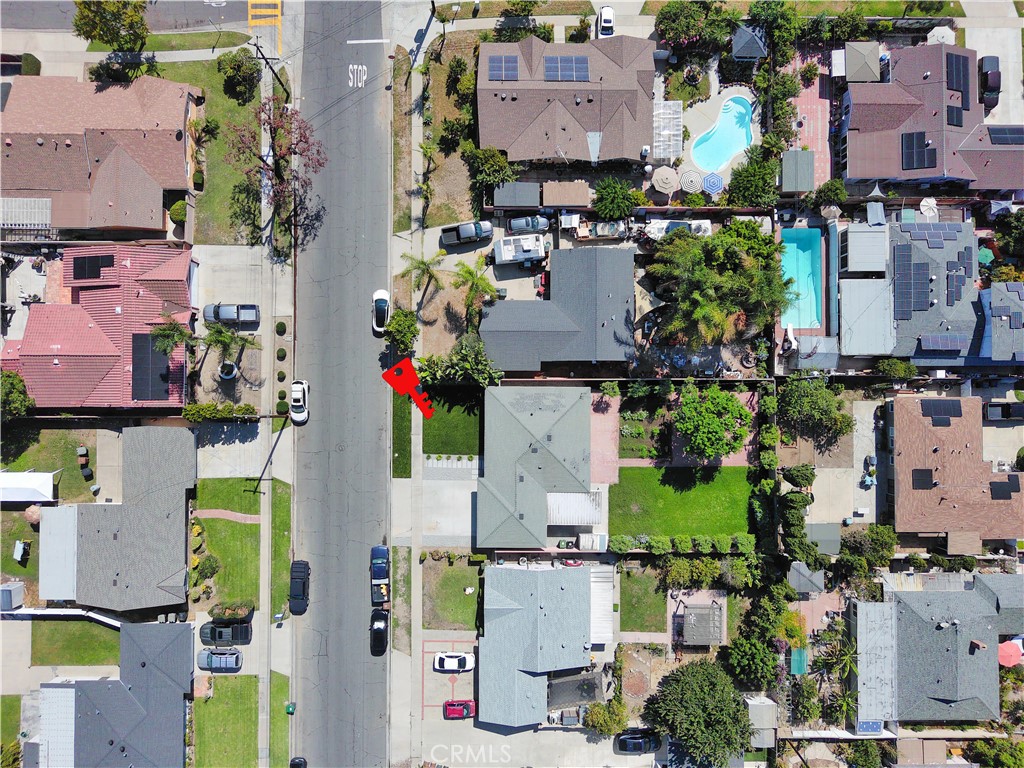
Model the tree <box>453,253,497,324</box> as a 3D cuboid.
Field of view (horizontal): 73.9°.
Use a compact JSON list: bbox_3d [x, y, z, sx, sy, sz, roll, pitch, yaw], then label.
[{"bbox_3d":[-3.980,-10.320,73.450,4.700,6.000,5.600,0,88,-1],"label":"tree"}]

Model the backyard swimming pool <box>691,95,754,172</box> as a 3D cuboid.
[{"bbox_3d":[24.560,-28.120,78.120,5.500,1.500,9.100,35,88,0],"label":"backyard swimming pool"}]

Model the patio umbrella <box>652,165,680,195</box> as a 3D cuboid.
[{"bbox_3d":[17.060,-22.410,75.840,3.100,2.600,3.100,0,88,-1],"label":"patio umbrella"}]

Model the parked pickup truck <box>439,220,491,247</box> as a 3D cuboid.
[{"bbox_3d":[-4.780,-16.430,74.100,5.600,1.800,1.900,-10,90,0],"label":"parked pickup truck"}]

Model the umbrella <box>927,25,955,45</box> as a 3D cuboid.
[{"bbox_3d":[47.920,-38.290,76.790,3.100,2.600,3.100,0,88,-1],"label":"umbrella"}]

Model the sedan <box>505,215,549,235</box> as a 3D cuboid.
[{"bbox_3d":[1.840,-17.660,76.030,4.600,1.480,1.820,-2,88,-1],"label":"sedan"}]

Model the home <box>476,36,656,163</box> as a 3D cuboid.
[{"bbox_3d":[5.900,-30.050,72.750,18.800,4.500,12.850,0,90,0],"label":"home"}]

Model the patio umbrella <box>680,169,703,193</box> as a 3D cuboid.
[{"bbox_3d":[19.280,-21.670,73.800,2.400,2.450,2.450,0,90,0],"label":"patio umbrella"}]

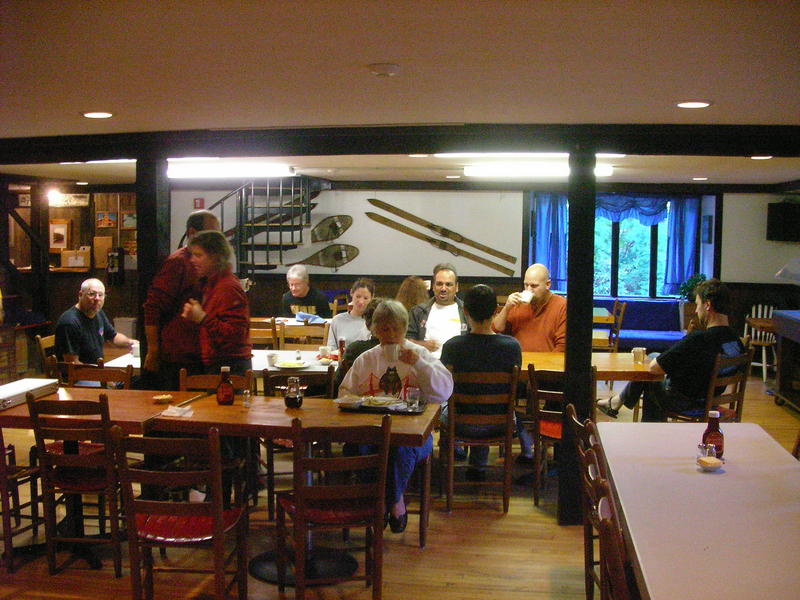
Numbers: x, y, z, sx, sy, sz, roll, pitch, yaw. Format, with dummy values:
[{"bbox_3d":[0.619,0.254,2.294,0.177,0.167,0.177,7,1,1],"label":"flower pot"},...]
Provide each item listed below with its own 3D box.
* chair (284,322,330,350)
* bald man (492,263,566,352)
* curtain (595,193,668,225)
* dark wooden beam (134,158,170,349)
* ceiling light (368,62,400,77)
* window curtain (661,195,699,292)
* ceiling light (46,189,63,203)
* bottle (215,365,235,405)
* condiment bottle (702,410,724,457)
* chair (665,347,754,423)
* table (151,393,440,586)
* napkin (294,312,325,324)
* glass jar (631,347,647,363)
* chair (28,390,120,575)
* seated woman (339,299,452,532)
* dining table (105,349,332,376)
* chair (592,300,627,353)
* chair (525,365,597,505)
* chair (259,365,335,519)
[{"bbox_3d":[-0.817,0.642,7.192,0.440,0.870,0.460,1,5,6],"label":"chair"},{"bbox_3d":[0.997,0.433,6.660,0.620,1.410,0.780,2,5,14],"label":"bald man"},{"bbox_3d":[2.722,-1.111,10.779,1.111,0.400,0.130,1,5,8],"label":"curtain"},{"bbox_3d":[-1.472,0.185,5.287,0.145,2.045,0.145,1,5,8],"label":"dark wooden beam"},{"bbox_3d":[-0.057,-0.790,3.048,0.120,0.040,0.120,1,5,0],"label":"ceiling light"},{"bbox_3d":[3.441,-0.675,10.710,0.443,1.230,0.120,1,5,8],"label":"window curtain"},{"bbox_3d":[-4.406,-1.333,11.200,0.180,0.170,0.180,1,5,6],"label":"ceiling light"},{"bbox_3d":[-0.896,0.440,4.511,0.083,0.190,0.076,0,5,-11],"label":"bottle"},{"bbox_3d":[1.284,0.545,3.581,0.083,0.190,0.076,2,6,20],"label":"condiment bottle"},{"bbox_3d":[2.030,0.745,5.795,0.440,0.870,0.470,-3,6,-41],"label":"chair"},{"bbox_3d":[-0.445,0.902,4.125,1.200,0.755,0.650,2,5,9],"label":"table"},{"bbox_3d":[-0.876,0.173,8.550,0.280,0.080,0.190,1,5,6],"label":"napkin"},{"bbox_3d":[1.673,0.378,6.142,0.098,0.105,0.098,1,5,10],"label":"glass jar"},{"bbox_3d":[-1.441,0.833,4.101,0.440,0.870,0.470,1,5,3],"label":"chair"},{"bbox_3d":[-0.016,0.642,4.760,0.600,1.280,0.700,1,5,6],"label":"seated woman"},{"bbox_3d":[-1.033,0.788,6.120,1.720,0.750,0.880,1,5,4],"label":"dining table"},{"bbox_3d":[2.184,0.475,9.493,0.470,0.870,0.440,1,5,5],"label":"chair"},{"bbox_3d":[0.950,0.784,5.127,0.440,0.870,0.470,2,5,12],"label":"chair"},{"bbox_3d":[-0.649,0.796,5.256,0.440,0.850,0.420,-1,6,-21],"label":"chair"}]

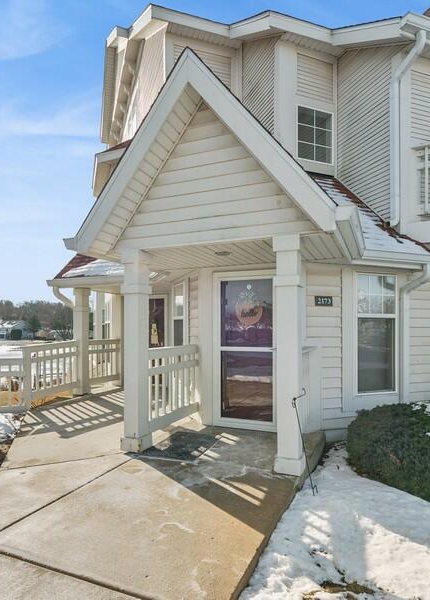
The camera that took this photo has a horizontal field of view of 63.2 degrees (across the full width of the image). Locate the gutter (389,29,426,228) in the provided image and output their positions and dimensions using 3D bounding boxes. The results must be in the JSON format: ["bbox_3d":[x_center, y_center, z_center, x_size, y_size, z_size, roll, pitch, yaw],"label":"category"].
[{"bbox_3d":[2.559,-2.238,4.629,0.280,2.510,0.380,1,-2,-18],"label":"gutter"}]

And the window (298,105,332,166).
[{"bbox_3d":[1.563,-2.580,5.470,0.650,0.820,0.090,1,-3,-17],"label":"window"}]

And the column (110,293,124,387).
[{"bbox_3d":[-2.130,0.890,7.750,0.240,2.100,0.240,-1,-3,21],"label":"column"}]

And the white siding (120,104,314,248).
[{"bbox_3d":[-0.075,-1.244,3.392,2.011,1.331,0.100,-1,-2,21],"label":"white siding"}]

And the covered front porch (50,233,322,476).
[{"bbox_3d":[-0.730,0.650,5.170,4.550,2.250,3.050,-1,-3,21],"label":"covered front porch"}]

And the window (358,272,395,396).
[{"bbox_3d":[2.150,0.438,4.640,0.655,1.554,0.100,1,-2,-18],"label":"window"}]

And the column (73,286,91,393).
[{"bbox_3d":[-2.640,0.820,6.920,0.240,2.120,0.240,-1,-3,21],"label":"column"}]

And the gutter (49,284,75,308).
[{"bbox_3d":[-3.021,-0.069,6.900,0.420,0.480,0.260,-1,-2,21],"label":"gutter"}]

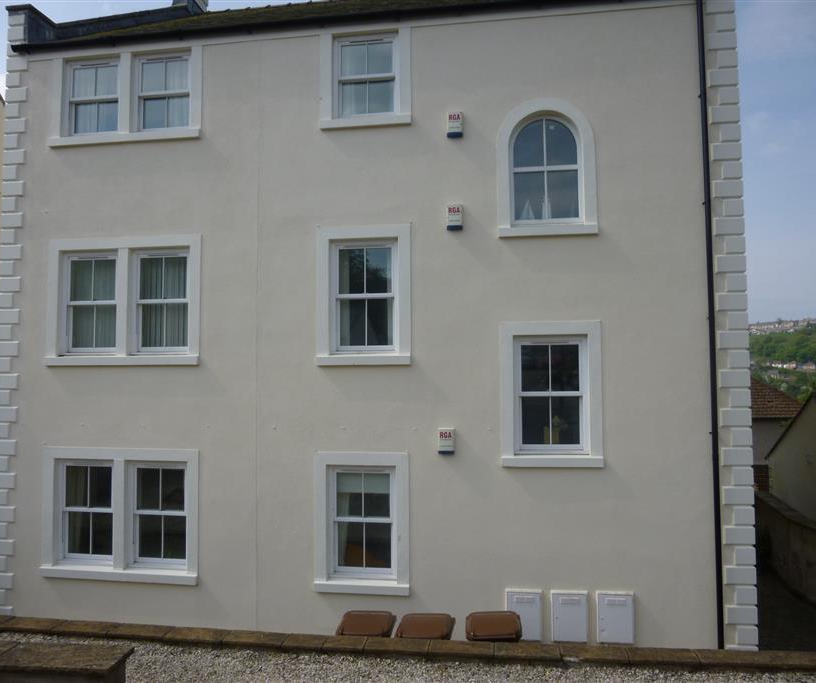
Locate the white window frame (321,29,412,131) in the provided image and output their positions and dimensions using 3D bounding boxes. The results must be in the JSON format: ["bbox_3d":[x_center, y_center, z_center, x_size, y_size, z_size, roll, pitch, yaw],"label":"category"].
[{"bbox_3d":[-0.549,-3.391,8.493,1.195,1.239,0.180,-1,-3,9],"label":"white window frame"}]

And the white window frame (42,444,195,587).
[{"bbox_3d":[-3.813,2.290,8.703,2.226,1.742,0.180,-1,-3,9],"label":"white window frame"}]

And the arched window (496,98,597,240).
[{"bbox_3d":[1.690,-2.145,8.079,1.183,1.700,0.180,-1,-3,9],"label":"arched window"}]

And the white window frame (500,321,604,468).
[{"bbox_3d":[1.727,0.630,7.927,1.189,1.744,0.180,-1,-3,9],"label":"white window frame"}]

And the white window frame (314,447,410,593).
[{"bbox_3d":[-0.581,2.255,8.201,1.207,1.727,0.180,-1,-3,9],"label":"white window frame"}]

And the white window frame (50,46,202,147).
[{"bbox_3d":[-3.860,-3.345,9.007,2.219,1.276,0.180,-1,-3,9],"label":"white window frame"}]

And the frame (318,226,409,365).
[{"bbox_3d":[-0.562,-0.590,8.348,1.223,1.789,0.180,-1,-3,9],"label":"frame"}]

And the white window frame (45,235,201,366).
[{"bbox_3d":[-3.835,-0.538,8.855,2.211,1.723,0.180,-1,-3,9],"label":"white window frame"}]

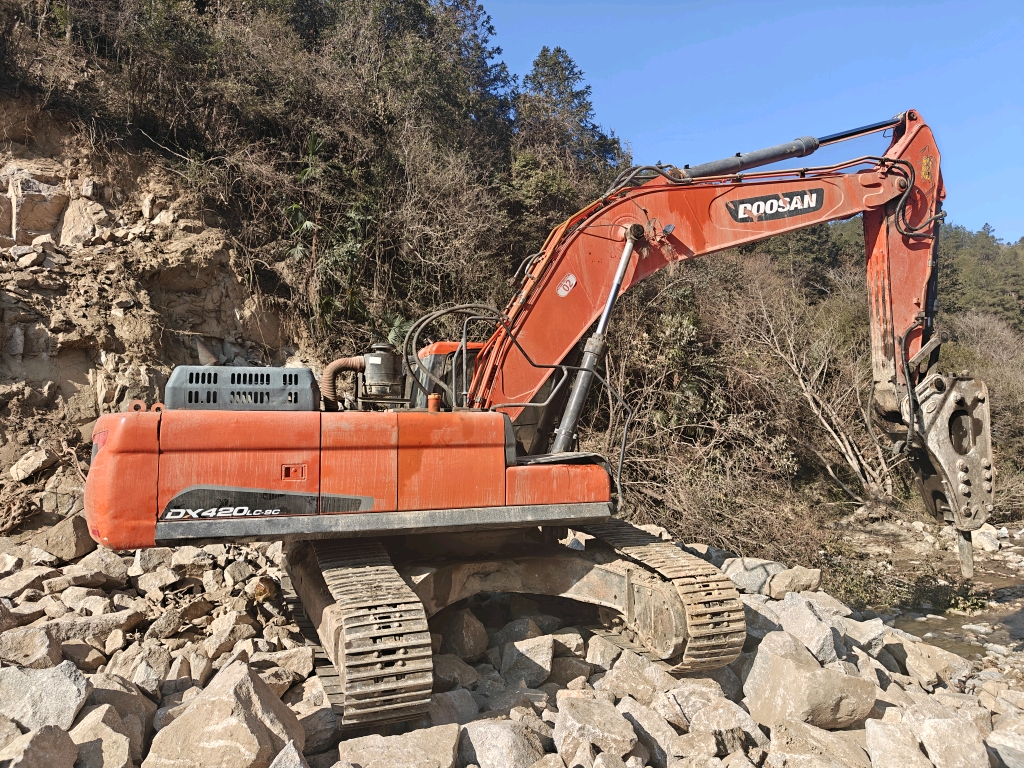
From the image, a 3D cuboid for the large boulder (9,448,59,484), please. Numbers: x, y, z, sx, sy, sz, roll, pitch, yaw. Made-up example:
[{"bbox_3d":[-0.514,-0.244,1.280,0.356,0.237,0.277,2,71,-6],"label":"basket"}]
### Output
[{"bbox_3d":[-7.750,1.328,11.500,0.700,0.510,0.560,2,-5,-30],"label":"large boulder"}]

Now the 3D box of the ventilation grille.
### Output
[{"bbox_3d":[-2.432,0.087,6.521,1.231,0.359,1.261,1,-5,-19],"label":"ventilation grille"}]

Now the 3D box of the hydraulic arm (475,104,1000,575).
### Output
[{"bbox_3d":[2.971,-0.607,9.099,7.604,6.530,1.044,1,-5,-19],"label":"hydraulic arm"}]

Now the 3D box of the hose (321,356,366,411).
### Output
[{"bbox_3d":[-1.582,0.011,6.704,0.433,0.542,0.177,1,-5,-19],"label":"hose"}]

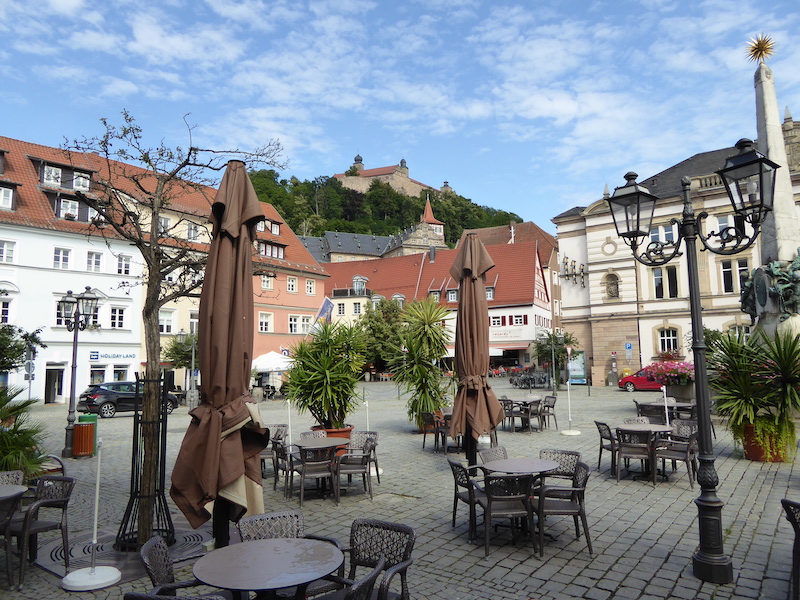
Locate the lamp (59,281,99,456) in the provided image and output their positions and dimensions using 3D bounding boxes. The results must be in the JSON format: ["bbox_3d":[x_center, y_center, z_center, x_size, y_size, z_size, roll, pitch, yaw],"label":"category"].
[{"bbox_3d":[-7.670,1.689,13.594,0.450,3.900,1.800,5,-8,-44],"label":"lamp"}]

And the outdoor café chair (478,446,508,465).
[{"bbox_3d":[1.326,2.289,7.171,0.540,0.820,0.570,4,-7,-35],"label":"outdoor café chair"}]

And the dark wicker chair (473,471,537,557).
[{"bbox_3d":[1.044,2.110,5.879,0.580,0.810,0.590,0,-7,-10],"label":"dark wicker chair"}]

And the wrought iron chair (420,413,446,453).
[{"bbox_3d":[0.796,2.799,12.321,0.570,0.820,0.540,3,-7,-35],"label":"wrought iron chair"}]

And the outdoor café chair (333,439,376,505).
[{"bbox_3d":[-0.674,2.414,8.261,0.570,0.820,0.540,1,-6,-12],"label":"outdoor café chair"}]

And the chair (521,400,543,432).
[{"bbox_3d":[3.460,3.124,15.442,0.546,0.809,0.556,4,-7,-38],"label":"chair"}]

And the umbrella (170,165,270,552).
[{"bbox_3d":[-1.879,0.511,6.191,0.980,4.150,0.900,-1,-6,0],"label":"umbrella"}]

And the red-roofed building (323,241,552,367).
[{"bbox_3d":[4.318,1.843,72.359,27.500,15.000,9.000,-4,-7,28],"label":"red-roofed building"}]

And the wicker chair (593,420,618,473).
[{"bbox_3d":[3.626,2.471,9.628,0.556,0.809,0.546,0,-6,-6],"label":"wicker chair"}]

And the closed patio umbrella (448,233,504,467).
[{"bbox_3d":[1.238,0.883,9.934,0.920,4.150,0.880,-1,-6,0],"label":"closed patio umbrella"}]

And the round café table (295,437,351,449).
[{"bbox_3d":[-1.189,2.652,9.226,0.887,0.751,0.887,-1,-6,0],"label":"round café table"}]

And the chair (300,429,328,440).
[{"bbox_3d":[-1.280,2.515,9.138,0.580,0.810,0.590,2,-7,-27],"label":"chair"}]

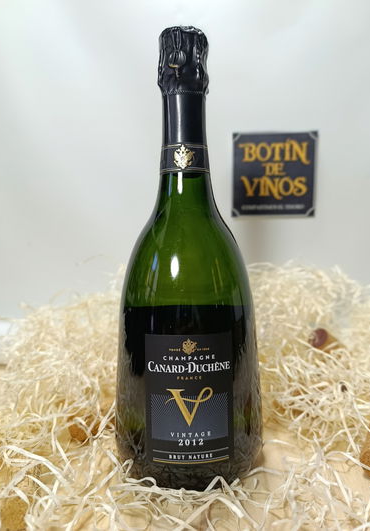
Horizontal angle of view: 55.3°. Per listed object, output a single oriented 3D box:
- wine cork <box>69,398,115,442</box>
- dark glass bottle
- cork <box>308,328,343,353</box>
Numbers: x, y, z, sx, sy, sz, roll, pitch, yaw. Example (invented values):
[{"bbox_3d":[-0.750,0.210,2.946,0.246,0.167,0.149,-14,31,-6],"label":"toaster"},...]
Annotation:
[{"bbox_3d":[-0.063,0.116,0.275,0.026,0.026,0.045,1,2,37],"label":"wine cork"},{"bbox_3d":[0.001,-0.012,0.248,0.101,0.290,0.101,-1,2,0],"label":"dark glass bottle"},{"bbox_3d":[0.170,0.092,0.415,0.045,0.024,0.024,28,-14,-31],"label":"cork"}]

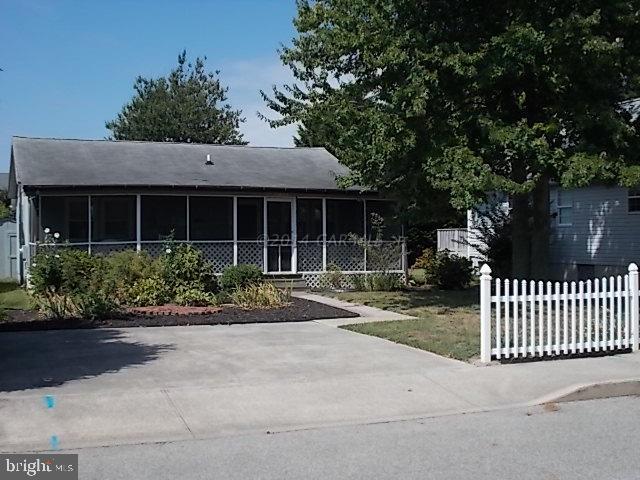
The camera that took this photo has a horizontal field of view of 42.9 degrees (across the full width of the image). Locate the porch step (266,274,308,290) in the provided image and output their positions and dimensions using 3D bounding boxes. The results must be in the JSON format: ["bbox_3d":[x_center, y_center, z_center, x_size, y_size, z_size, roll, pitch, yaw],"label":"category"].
[{"bbox_3d":[-0.948,1.155,22.358,1.200,0.370,0.560,0,0,-22],"label":"porch step"}]

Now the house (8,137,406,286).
[{"bbox_3d":[-3.618,-0.785,25.315,11.000,4.290,7.700,0,0,-22],"label":"house"}]

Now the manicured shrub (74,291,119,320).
[{"bbox_3d":[-4.066,1.174,14.800,0.800,0.511,0.750,0,0,-18],"label":"manicured shrub"}]

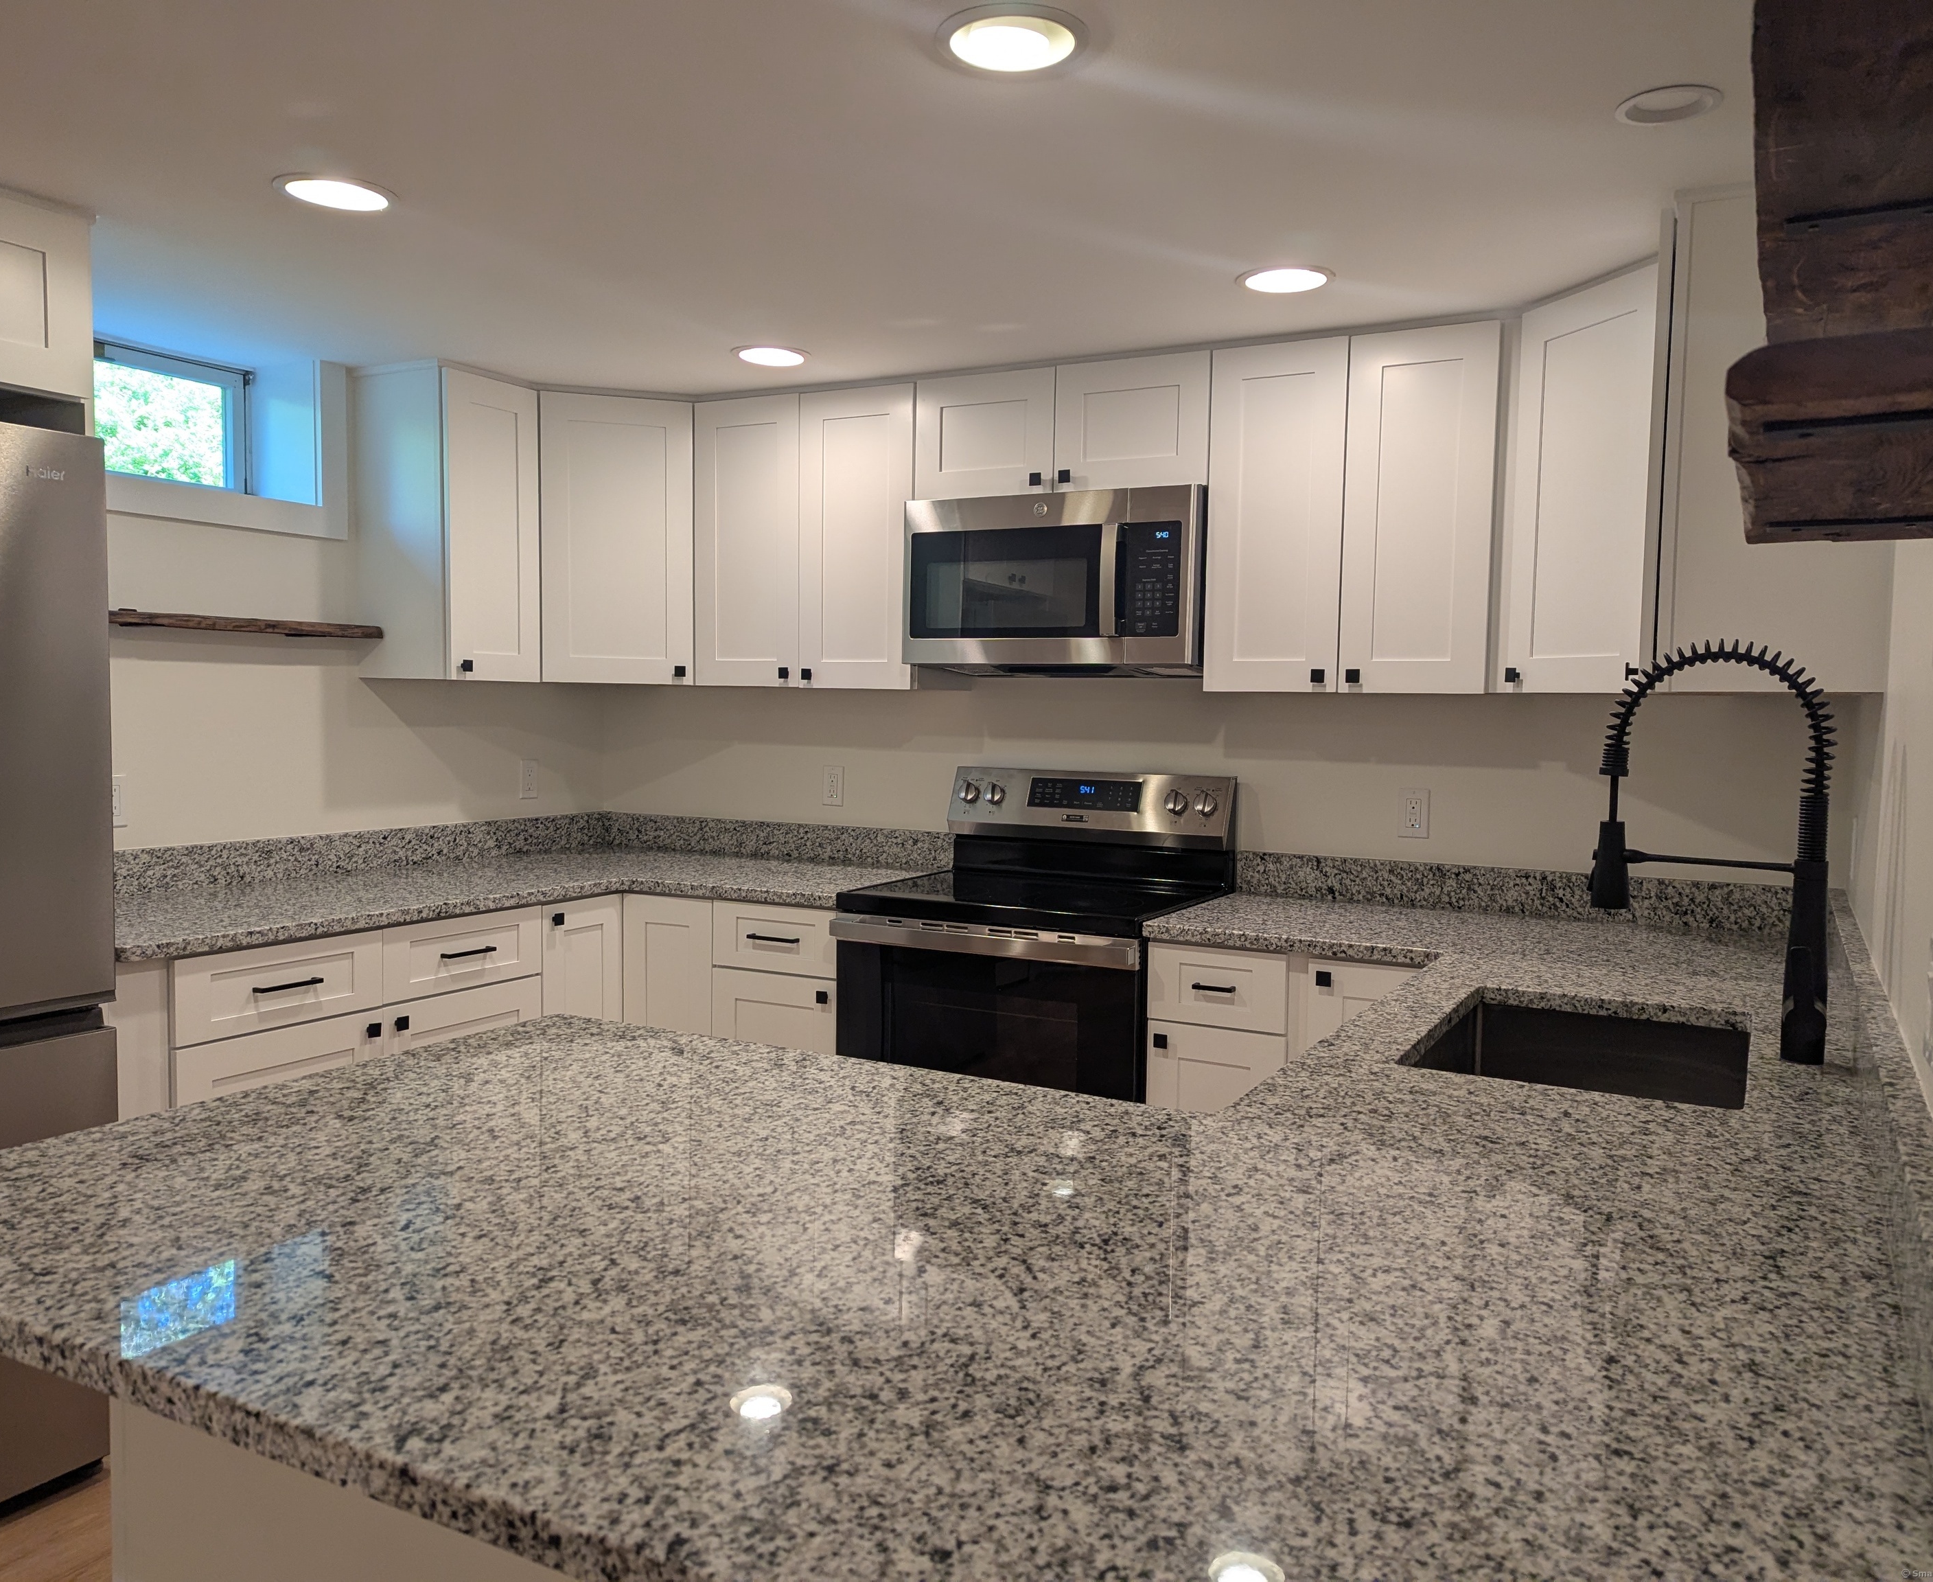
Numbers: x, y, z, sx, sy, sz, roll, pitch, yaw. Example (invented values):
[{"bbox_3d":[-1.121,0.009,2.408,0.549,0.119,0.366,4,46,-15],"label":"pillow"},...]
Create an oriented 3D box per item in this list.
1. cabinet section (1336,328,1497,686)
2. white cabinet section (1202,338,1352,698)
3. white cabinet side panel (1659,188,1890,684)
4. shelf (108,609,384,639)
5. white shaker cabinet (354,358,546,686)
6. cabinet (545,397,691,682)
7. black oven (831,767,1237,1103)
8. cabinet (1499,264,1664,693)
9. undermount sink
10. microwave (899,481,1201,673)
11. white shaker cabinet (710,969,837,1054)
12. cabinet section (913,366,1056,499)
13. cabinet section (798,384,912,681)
[{"bbox_3d":[1.019,-0.590,3.197,0.305,0.758,0.330,3,4,28],"label":"cabinet section"},{"bbox_3d":[0.750,-0.603,3.340,0.305,0.758,0.330,3,4,28],"label":"white cabinet section"},{"bbox_3d":[1.290,-0.538,2.316,0.300,0.771,0.265,3,4,28],"label":"white cabinet side panel"},{"bbox_3d":[-1.692,-0.377,3.287,0.125,0.037,0.817,3,4,28],"label":"shelf"},{"bbox_3d":[-1.326,-0.658,3.723,0.330,0.758,0.303,3,4,28],"label":"white shaker cabinet"},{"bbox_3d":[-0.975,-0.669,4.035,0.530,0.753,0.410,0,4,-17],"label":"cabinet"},{"bbox_3d":[0.162,0.564,3.468,0.758,1.199,0.645,3,4,28],"label":"black oven"},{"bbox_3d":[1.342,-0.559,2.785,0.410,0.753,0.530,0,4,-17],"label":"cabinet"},{"bbox_3d":[0.873,0.482,2.059,0.422,0.230,0.655,3,4,28],"label":"undermount sink"},{"bbox_3d":[0.255,-0.490,3.515,0.752,0.410,0.380,3,4,28],"label":"microwave"},{"bbox_3d":[-0.332,0.725,3.764,0.365,0.607,0.570,3,4,28],"label":"white shaker cabinet"},{"bbox_3d":[0.116,-0.865,3.667,0.380,0.293,0.330,3,4,28],"label":"cabinet section"},{"bbox_3d":[-0.207,-0.648,3.850,0.342,0.758,0.330,3,4,28],"label":"cabinet section"}]

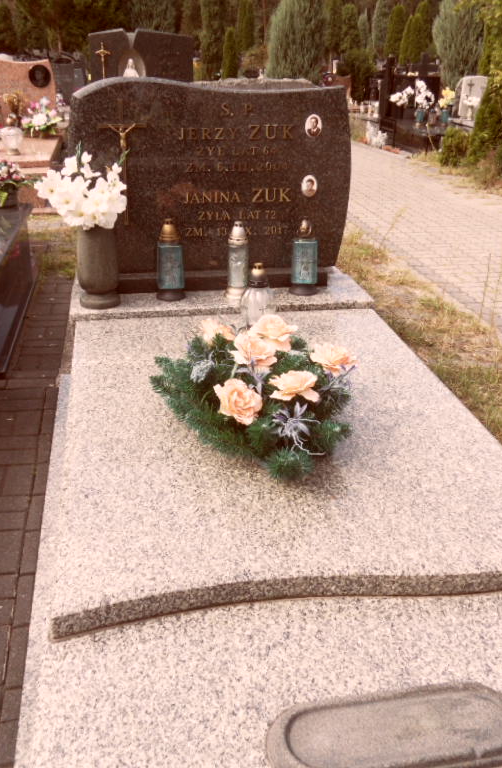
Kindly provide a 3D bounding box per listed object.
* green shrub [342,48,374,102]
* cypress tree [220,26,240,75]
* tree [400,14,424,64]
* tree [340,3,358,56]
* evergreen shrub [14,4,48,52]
[{"bbox_3d":[1.988,-5.737,13.267,0.593,0.962,0.593,-4,27,-10],"label":"green shrub"},{"bbox_3d":[-0.602,-9.412,20.760,0.502,1.860,0.502,-4,26,-10],"label":"cypress tree"},{"bbox_3d":[6.228,-13.050,27.788,0.935,2.637,0.935,-4,26,-10],"label":"tree"},{"bbox_3d":[4.209,-14.889,30.996,0.769,3.110,0.769,-4,26,-10],"label":"tree"},{"bbox_3d":[-6.727,-10.343,21.846,0.949,2.359,0.949,-4,26,-10],"label":"evergreen shrub"}]

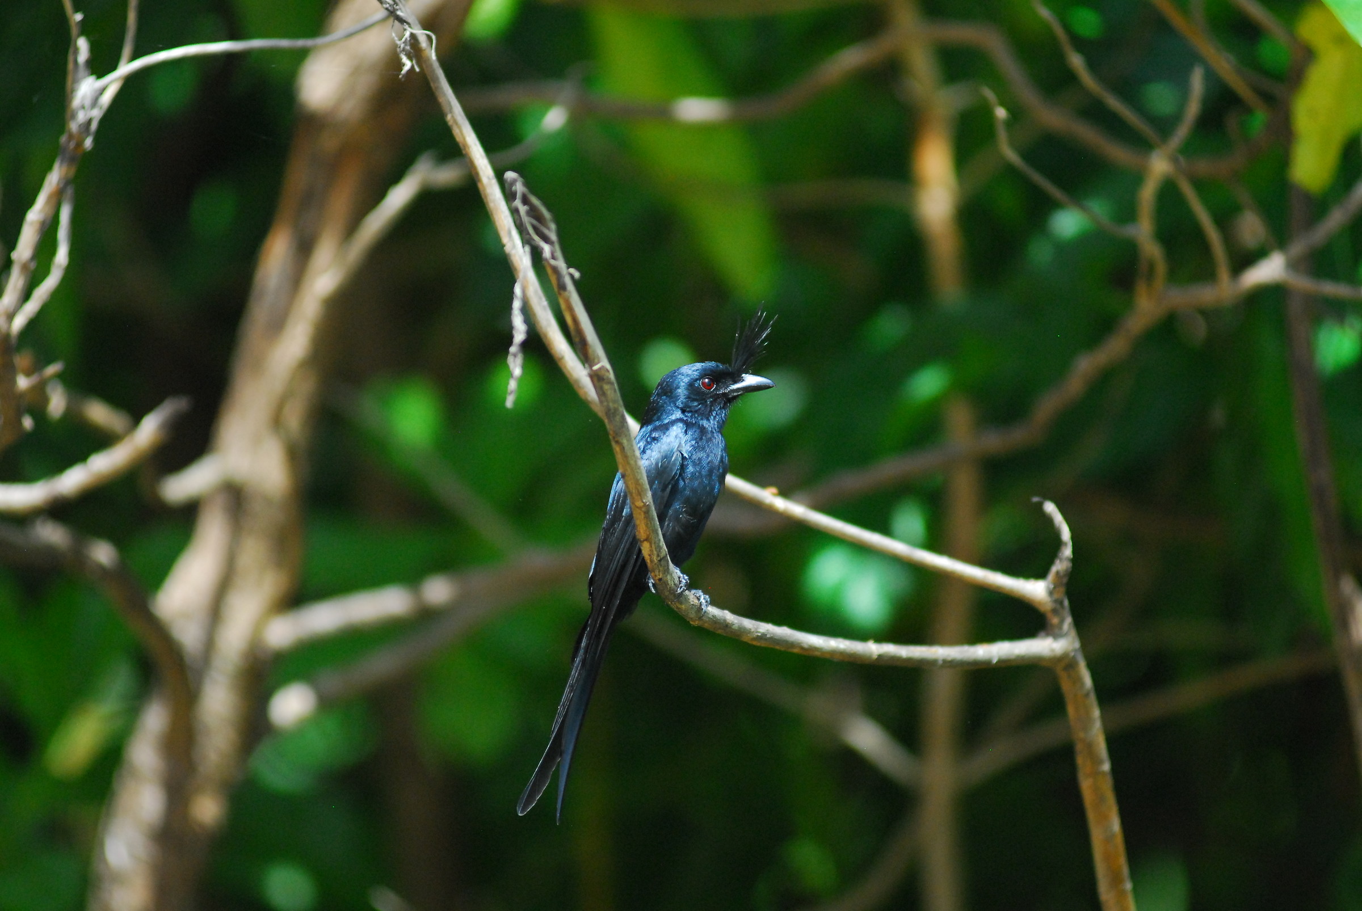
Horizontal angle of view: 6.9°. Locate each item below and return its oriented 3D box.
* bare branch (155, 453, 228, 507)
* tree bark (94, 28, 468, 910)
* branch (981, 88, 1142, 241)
[{"bbox_3d":[-0.284,0.014,6.600,0.046,0.018,0.020,-25,0,0],"label":"bare branch"},{"bbox_3d":[-0.236,0.000,6.650,0.097,0.570,0.090,15,0,0],"label":"tree bark"},{"bbox_3d":[0.201,-0.151,6.100,0.118,0.030,0.030,43,0,0],"label":"branch"}]

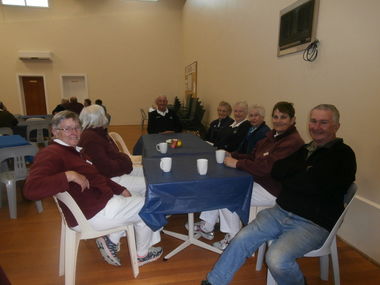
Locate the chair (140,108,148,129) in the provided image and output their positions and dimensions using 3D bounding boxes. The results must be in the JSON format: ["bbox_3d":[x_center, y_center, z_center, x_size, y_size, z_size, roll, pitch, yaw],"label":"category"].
[{"bbox_3d":[-1.420,-0.714,8.729,0.520,0.790,0.480,2,12,11],"label":"chair"}]

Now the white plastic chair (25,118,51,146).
[{"bbox_3d":[-3.140,-0.081,5.511,0.480,0.800,0.520,-6,13,-29],"label":"white plastic chair"}]

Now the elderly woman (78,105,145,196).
[{"bbox_3d":[-0.640,0.267,2.542,0.770,1.270,0.500,-4,12,-18],"label":"elderly woman"}]

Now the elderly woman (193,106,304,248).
[{"bbox_3d":[0.480,0.300,2.375,0.920,1.280,0.520,-3,12,-14],"label":"elderly woman"}]

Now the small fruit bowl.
[{"bbox_3d":[-0.180,0.011,3.133,0.180,0.080,0.180,0,11,0],"label":"small fruit bowl"}]

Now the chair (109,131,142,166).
[{"bbox_3d":[-0.860,0.271,3.746,0.520,0.800,0.480,-2,12,-11],"label":"chair"}]

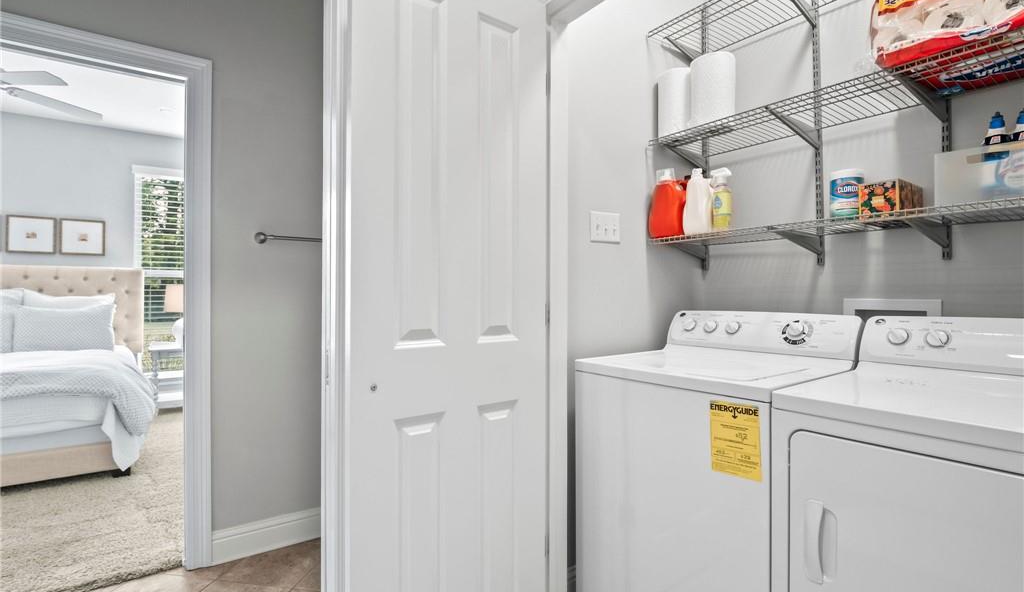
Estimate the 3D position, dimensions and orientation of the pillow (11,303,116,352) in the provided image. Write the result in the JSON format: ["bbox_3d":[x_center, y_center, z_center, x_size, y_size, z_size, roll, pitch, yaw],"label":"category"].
[{"bbox_3d":[-3.948,0.267,4.189,0.660,0.440,0.170,0,-15,-35],"label":"pillow"}]

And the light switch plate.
[{"bbox_3d":[0.371,-0.275,1.880,0.163,0.116,0.012,0,0,-37],"label":"light switch plate"}]

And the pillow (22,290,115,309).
[{"bbox_3d":[-4.054,0.229,4.319,0.690,0.510,0.170,0,-10,-36],"label":"pillow"}]

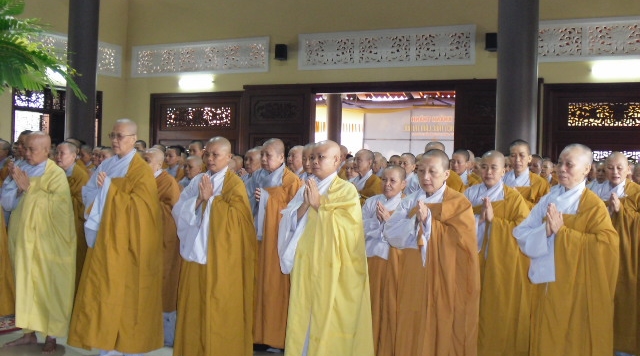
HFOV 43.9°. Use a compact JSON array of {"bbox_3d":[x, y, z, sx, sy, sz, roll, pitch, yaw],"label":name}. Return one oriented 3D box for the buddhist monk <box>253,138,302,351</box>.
[{"bbox_3d":[-0.364,0.504,6.100,0.510,1.630,0.420,2,1,30],"label":"buddhist monk"}]

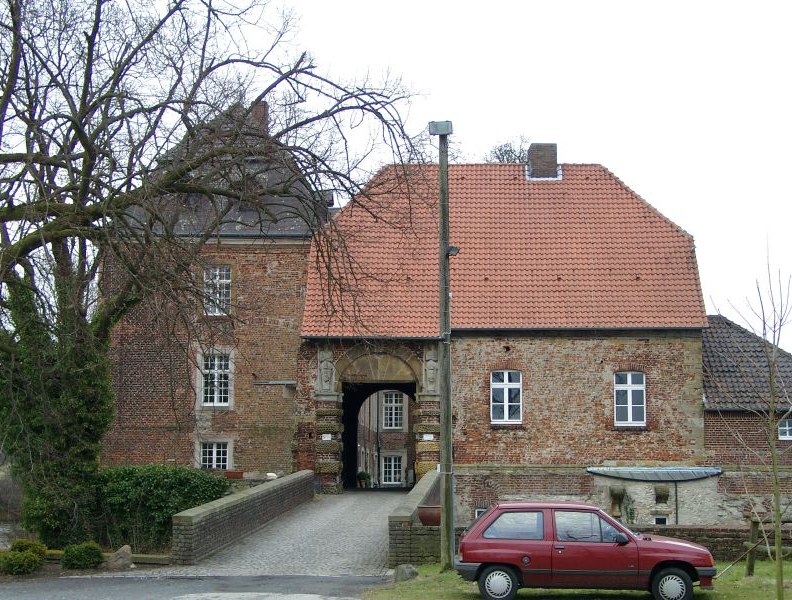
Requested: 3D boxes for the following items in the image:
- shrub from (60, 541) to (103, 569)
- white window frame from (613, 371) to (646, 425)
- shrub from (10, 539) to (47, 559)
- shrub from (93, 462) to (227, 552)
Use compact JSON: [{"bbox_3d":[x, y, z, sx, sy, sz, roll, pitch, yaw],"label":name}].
[{"bbox_3d":[-6.079,4.909,26.800,0.812,0.514,0.800,0,-7,3],"label":"shrub"},{"bbox_3d":[8.402,3.553,49.700,1.154,1.984,0.150,0,-7,3],"label":"white window frame"},{"bbox_3d":[-7.236,4.941,27.300,0.709,0.485,0.720,0,-7,3],"label":"shrub"},{"bbox_3d":[-5.304,4.778,31.501,2.999,2.067,2.400,0,-7,3],"label":"shrub"}]

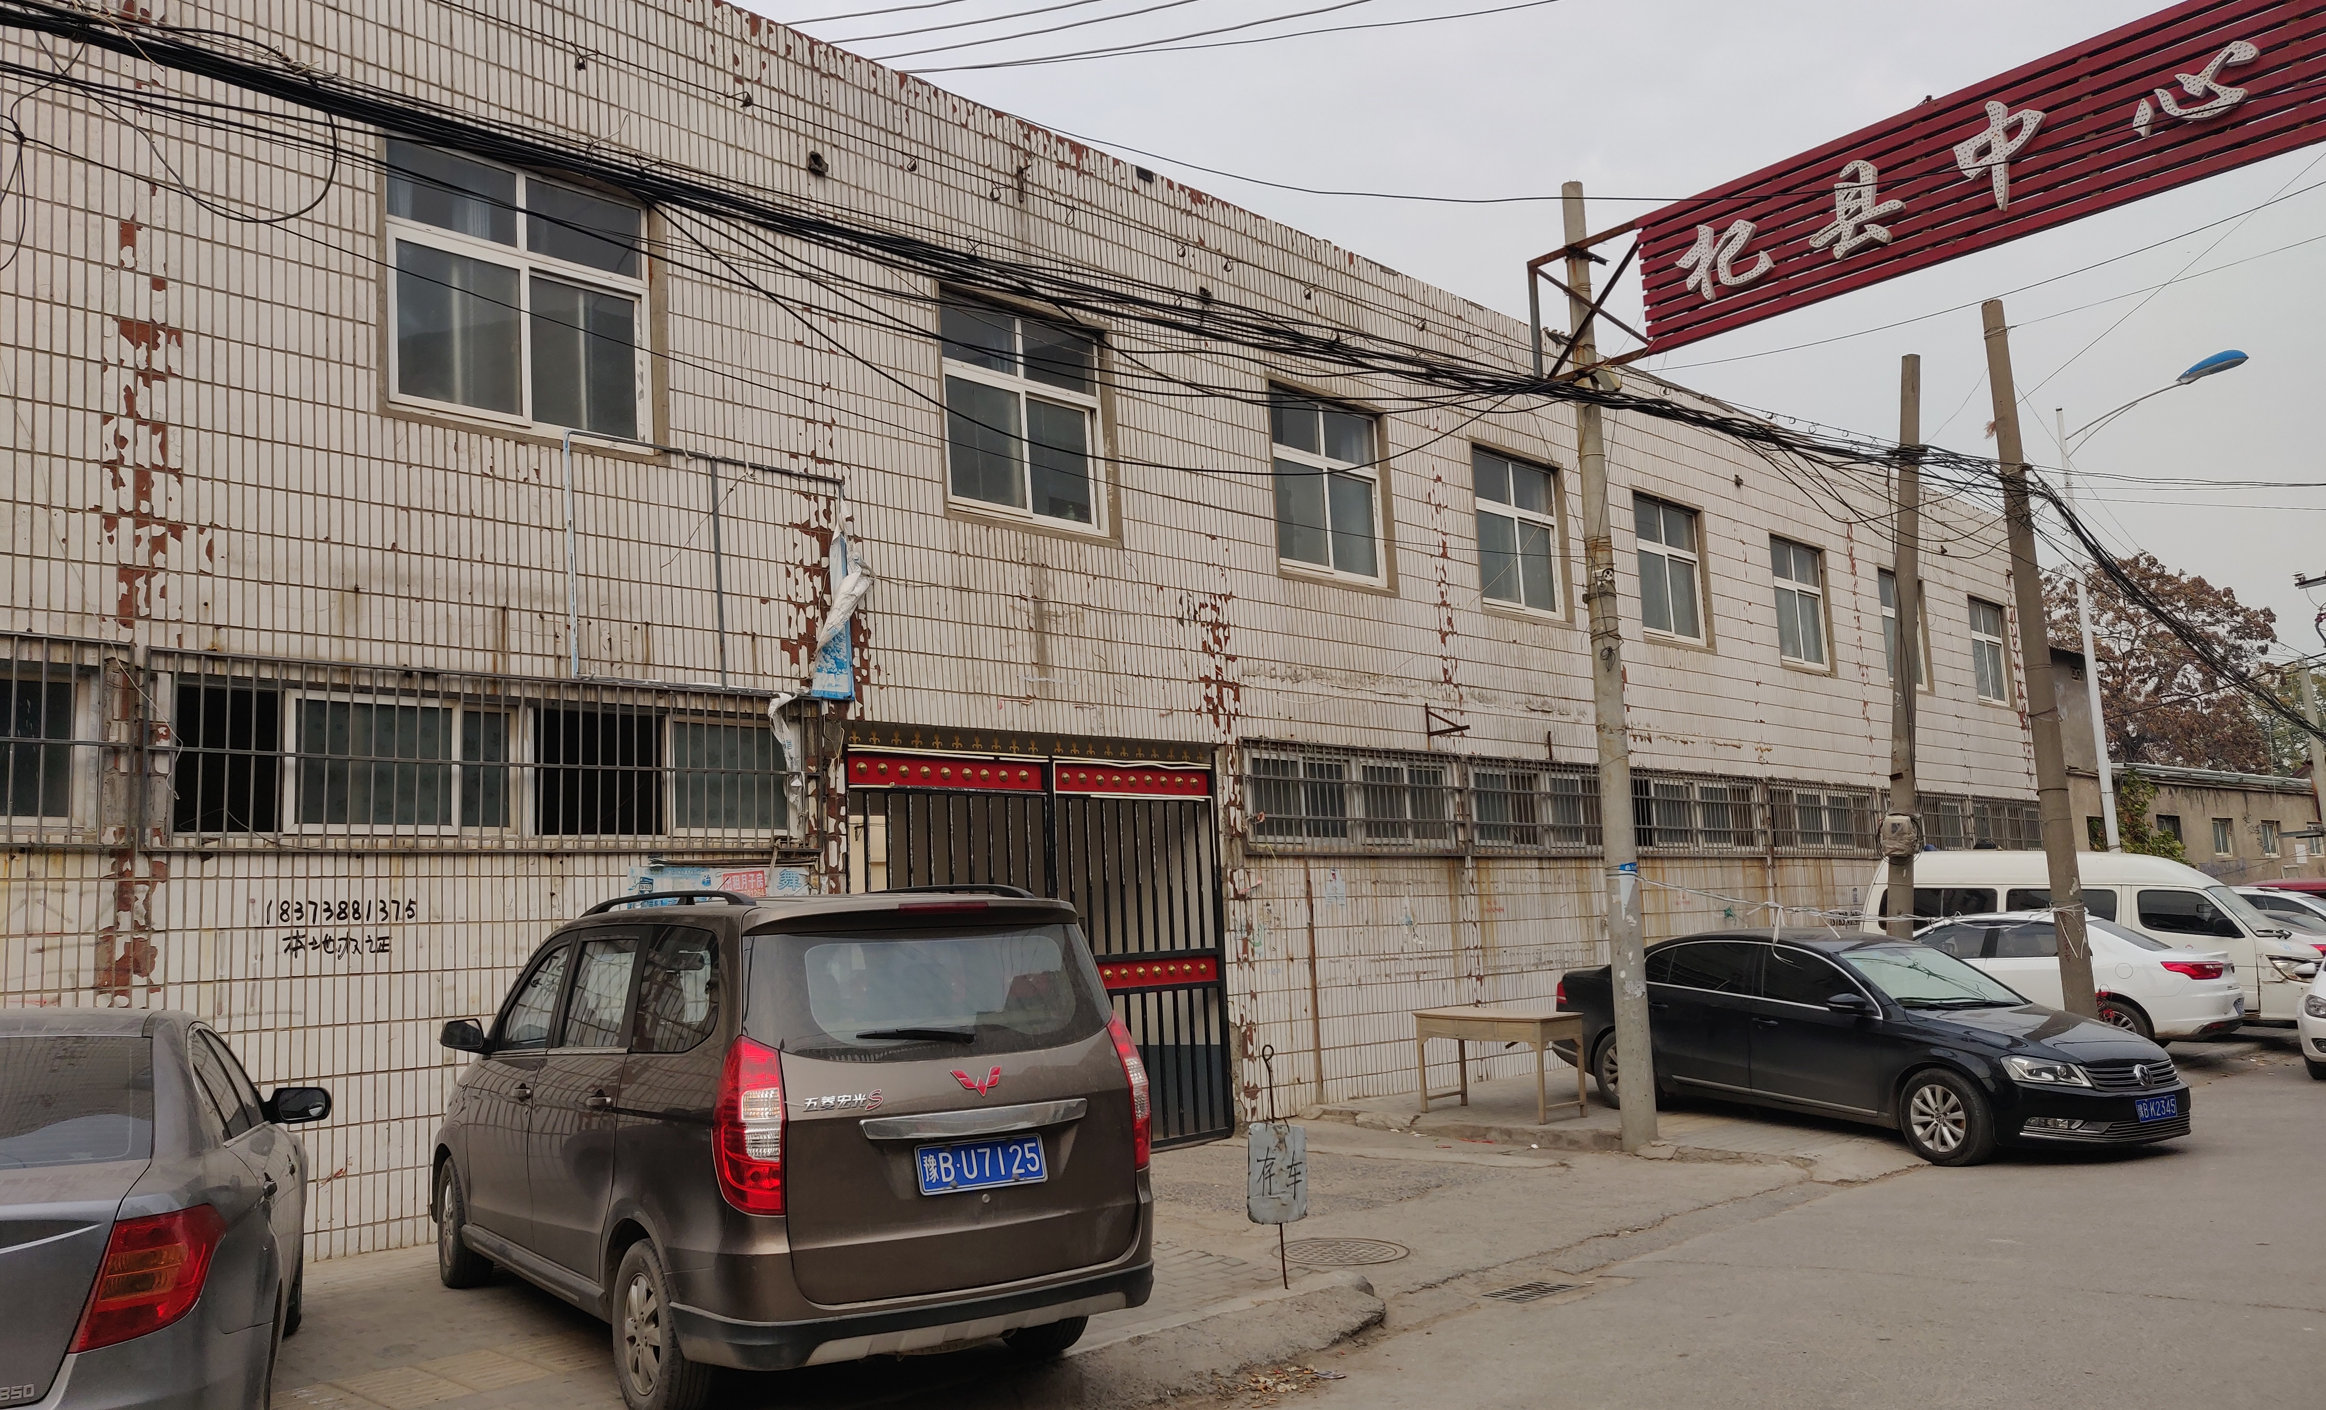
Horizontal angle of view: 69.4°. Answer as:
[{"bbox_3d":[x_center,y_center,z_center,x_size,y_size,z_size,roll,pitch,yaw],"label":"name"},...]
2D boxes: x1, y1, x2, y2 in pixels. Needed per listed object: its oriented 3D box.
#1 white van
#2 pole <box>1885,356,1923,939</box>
[{"bbox_3d":[10.835,2.778,19.639,1.720,2.120,4.900,5,-8,-43],"label":"white van"},{"bbox_3d":[6.881,0.085,15.575,0.250,6.920,0.250,12,-11,-43],"label":"pole"}]

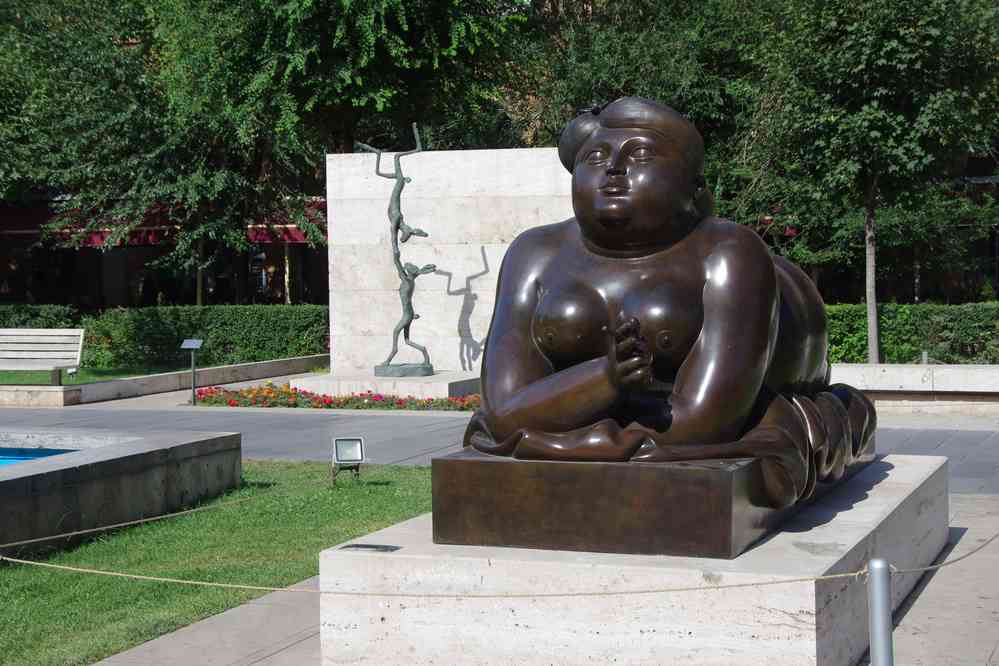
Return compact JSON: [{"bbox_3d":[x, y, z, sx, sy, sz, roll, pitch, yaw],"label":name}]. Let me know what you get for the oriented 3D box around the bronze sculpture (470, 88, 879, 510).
[{"bbox_3d":[1.010,-0.169,8.976,1.529,1.865,3.629,0,2,20],"label":"bronze sculpture"}]

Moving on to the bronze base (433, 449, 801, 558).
[{"bbox_3d":[0.976,0.640,8.995,1.281,0.348,3.745,0,2,20],"label":"bronze base"}]

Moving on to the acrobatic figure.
[{"bbox_3d":[-1.364,-1.093,23.520,0.958,3.311,0.538,0,2,20],"label":"acrobatic figure"}]

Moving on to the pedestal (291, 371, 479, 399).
[{"bbox_3d":[-1.233,0.676,23.311,2.184,0.215,2.352,0,2,20],"label":"pedestal"}]

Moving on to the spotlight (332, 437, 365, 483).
[{"bbox_3d":[-1.185,0.976,13.824,0.232,0.356,0.185,-1,2,-18],"label":"spotlight"}]

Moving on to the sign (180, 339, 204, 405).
[{"bbox_3d":[-3.719,0.473,21.535,0.249,0.803,0.143,0,2,20],"label":"sign"}]

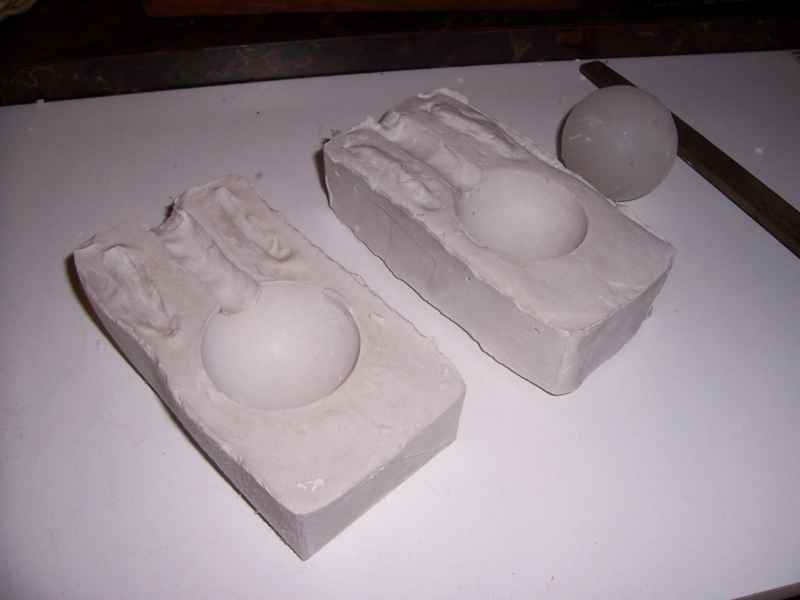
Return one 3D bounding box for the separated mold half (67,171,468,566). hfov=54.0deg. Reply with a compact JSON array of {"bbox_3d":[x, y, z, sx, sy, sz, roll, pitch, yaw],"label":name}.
[{"bbox_3d":[-0.063,0.022,0.376,0.095,0.046,0.180,-33,58,-27],"label":"separated mold half"}]

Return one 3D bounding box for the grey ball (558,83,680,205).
[{"bbox_3d":[0.117,-0.083,0.421,0.062,0.062,0.062,5,50,0],"label":"grey ball"}]

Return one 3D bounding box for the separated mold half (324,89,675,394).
[{"bbox_3d":[0.050,-0.040,0.433,0.090,0.051,0.175,-33,59,-27],"label":"separated mold half"}]

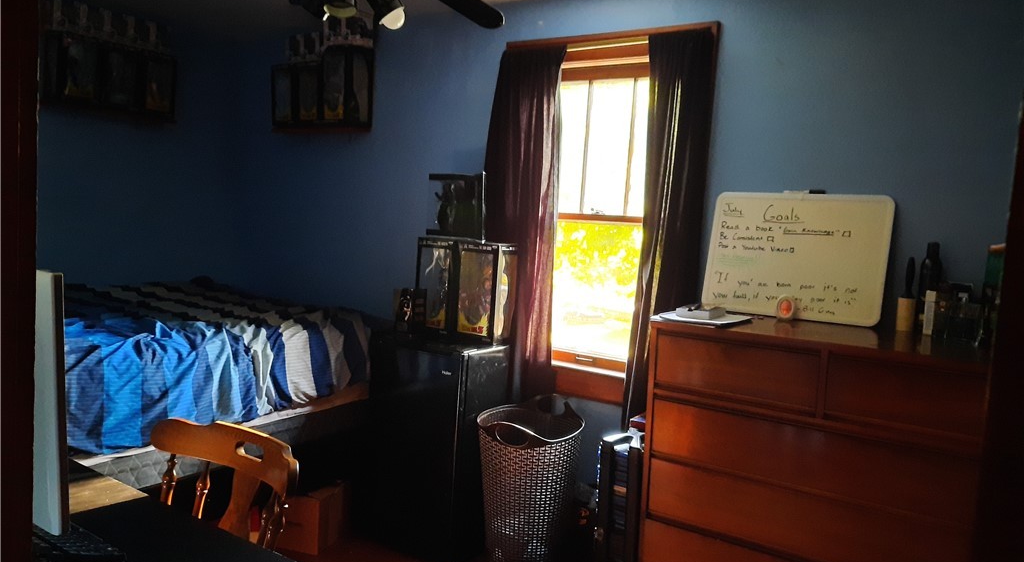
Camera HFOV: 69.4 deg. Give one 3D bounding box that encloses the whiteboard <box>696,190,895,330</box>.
[{"bbox_3d":[0.972,-0.086,2.550,0.591,0.438,0.020,6,-8,34],"label":"whiteboard"}]

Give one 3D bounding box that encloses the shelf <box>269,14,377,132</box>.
[{"bbox_3d":[-0.974,-1.054,3.804,0.582,0.565,0.160,6,5,34],"label":"shelf"}]

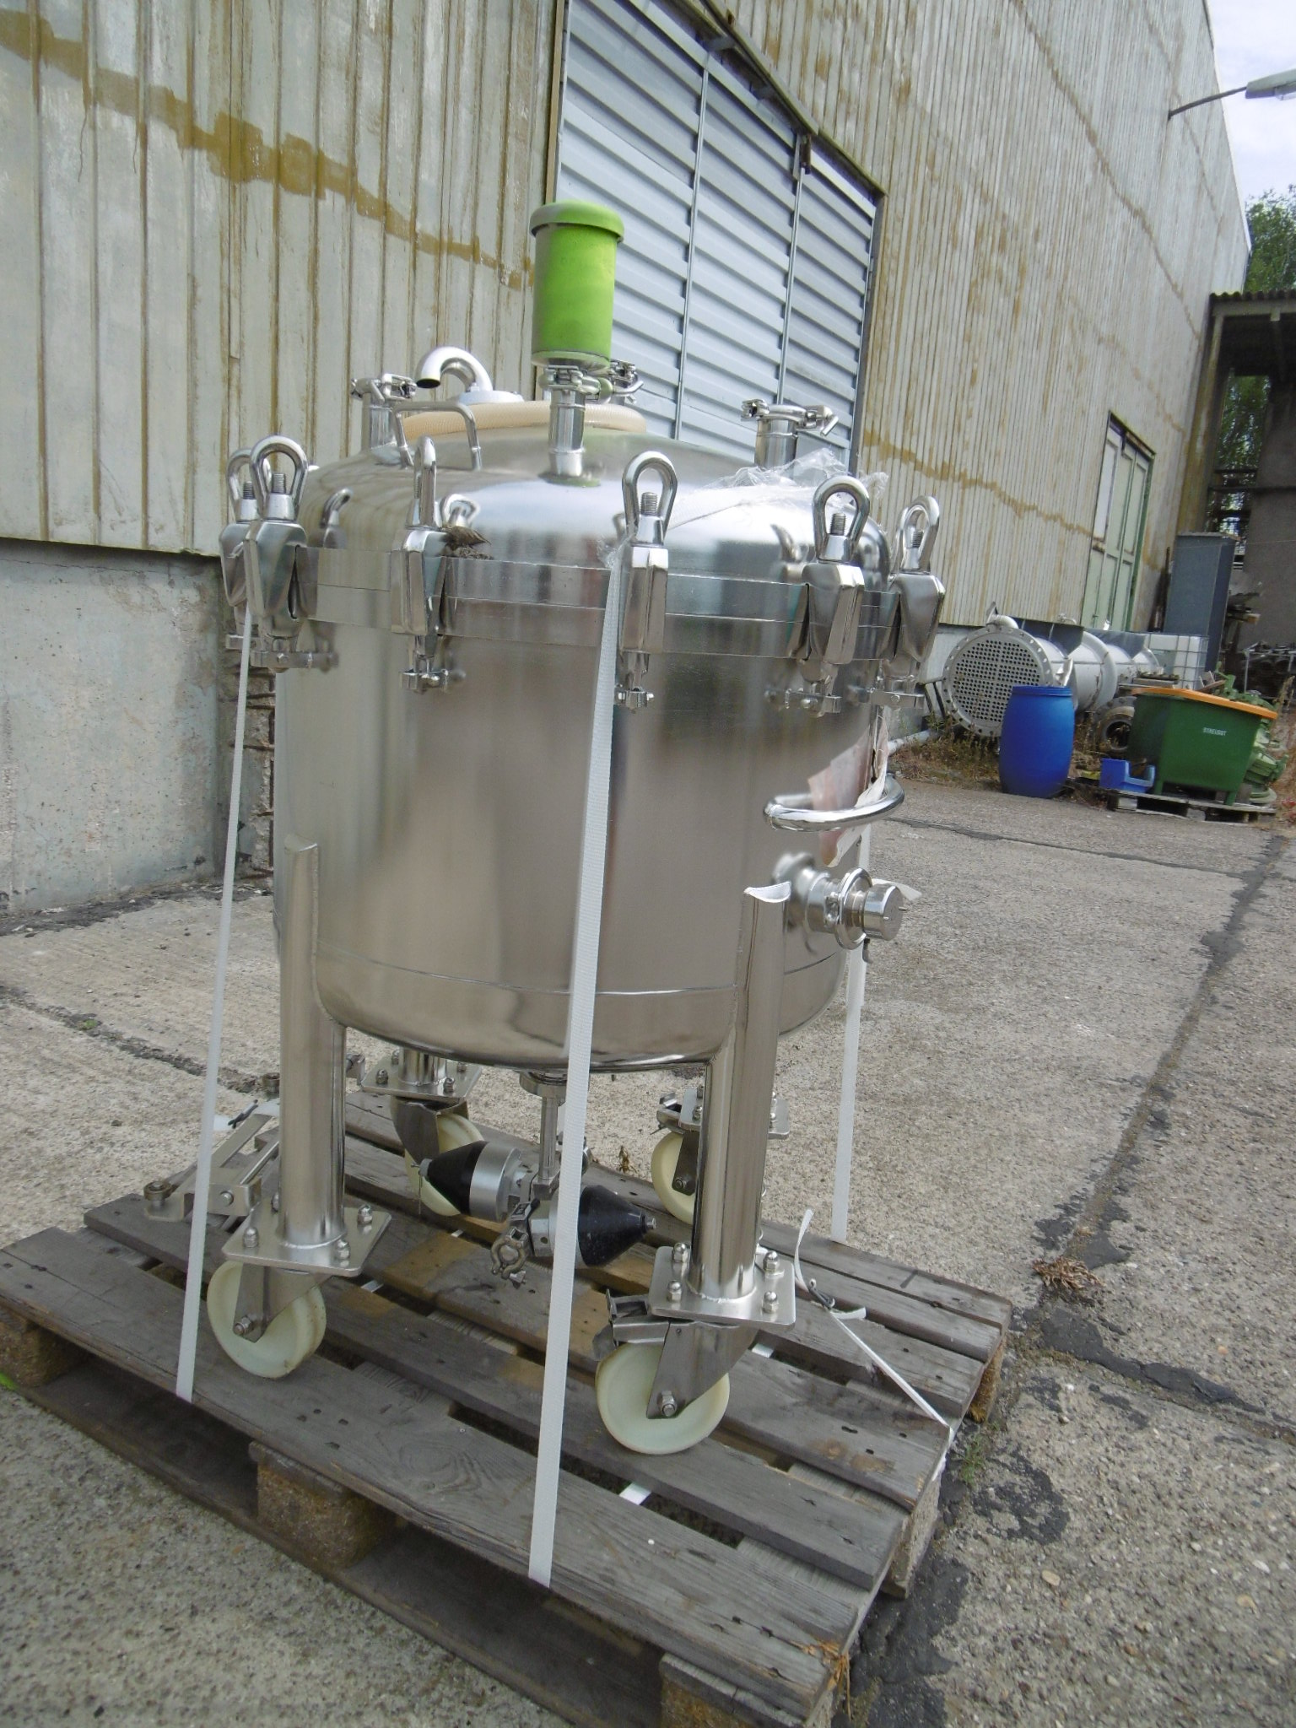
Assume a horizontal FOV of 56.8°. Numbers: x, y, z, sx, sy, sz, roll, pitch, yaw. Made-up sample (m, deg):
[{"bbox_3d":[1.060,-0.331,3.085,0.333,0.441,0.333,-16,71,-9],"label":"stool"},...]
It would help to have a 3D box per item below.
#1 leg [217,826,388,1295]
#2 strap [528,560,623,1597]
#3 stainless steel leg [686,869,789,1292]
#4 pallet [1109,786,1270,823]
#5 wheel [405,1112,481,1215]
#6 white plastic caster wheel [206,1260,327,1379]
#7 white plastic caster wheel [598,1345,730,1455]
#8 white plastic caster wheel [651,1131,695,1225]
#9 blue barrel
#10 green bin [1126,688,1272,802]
[{"bbox_3d":[-0.367,0.203,1.323,0.152,0.460,0.152,5,11,4],"label":"leg"},{"bbox_3d":[-0.069,0.214,1.130,0.021,1.009,0.012,5,6,7],"label":"strap"},{"bbox_3d":[0.102,0.240,1.287,0.072,0.450,0.072,5,11,4],"label":"stainless steel leg"},{"bbox_3d":[4.409,-0.488,9.789,1.160,0.146,0.800,7,11,14],"label":"pallet"},{"bbox_3d":[-0.305,0.464,1.841,0.148,0.148,0.044,11,13,31],"label":"wheel"},{"bbox_3d":[-0.455,0.533,1.426,0.148,0.148,0.044,9,12,22],"label":"white plastic caster wheel"},{"bbox_3d":[0.017,0.585,1.341,0.148,0.148,0.044,3,11,-7],"label":"white plastic caster wheel"},{"bbox_3d":[0.076,0.487,1.873,0.148,0.148,0.044,12,13,33],"label":"white plastic caster wheel"},{"bbox_3d":[3.185,-1.000,9.869,0.575,0.910,0.575,8,11,18],"label":"blue barrel"},{"bbox_3d":[4.462,-0.989,9.775,0.720,0.830,0.950,6,11,6],"label":"green bin"}]

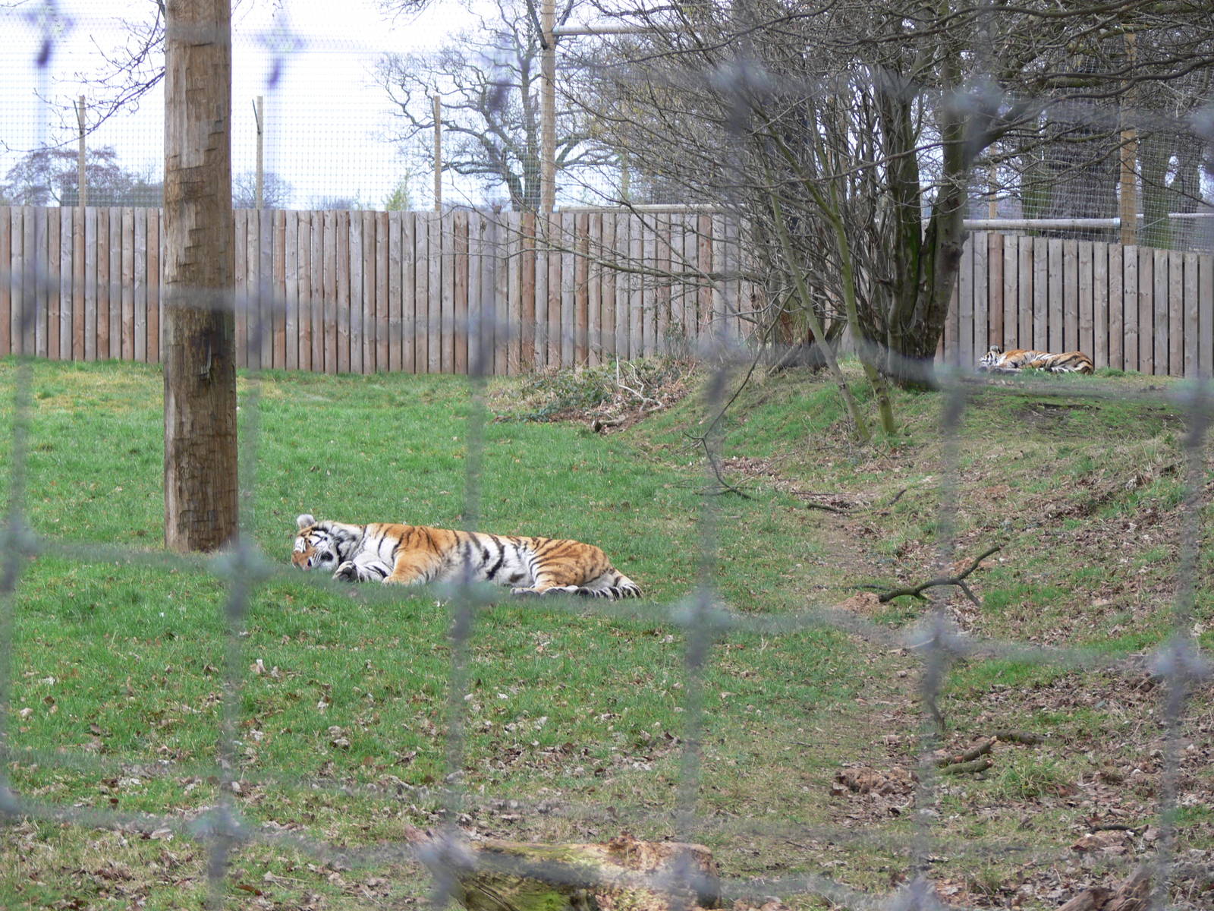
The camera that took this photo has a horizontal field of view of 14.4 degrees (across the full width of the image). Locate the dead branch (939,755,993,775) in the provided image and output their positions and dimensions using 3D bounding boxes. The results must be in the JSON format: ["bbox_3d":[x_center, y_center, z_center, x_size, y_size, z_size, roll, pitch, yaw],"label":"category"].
[{"bbox_3d":[1.113,0.960,14.900,0.165,0.050,0.060,-1,3,-18],"label":"dead branch"}]

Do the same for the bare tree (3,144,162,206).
[{"bbox_3d":[-21.892,-9.929,200.000,6.500,6.000,6.000,0,2,0],"label":"bare tree"}]

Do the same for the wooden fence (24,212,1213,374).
[{"bbox_3d":[-0.433,-2.269,65.500,18.000,2.250,0.300,1,3,22],"label":"wooden fence"}]

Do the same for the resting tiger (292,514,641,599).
[{"bbox_3d":[-0.681,0.492,23.400,1.580,0.370,0.650,1,3,18],"label":"resting tiger"}]

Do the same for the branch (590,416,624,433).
[{"bbox_3d":[0.000,-0.276,43.000,0.310,0.130,0.150,0,2,0],"label":"branch"}]

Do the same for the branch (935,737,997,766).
[{"bbox_3d":[1.116,0.925,15.000,0.190,0.075,0.070,-1,3,-23],"label":"branch"}]

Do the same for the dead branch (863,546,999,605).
[{"bbox_3d":[1.492,0.549,22.000,0.620,0.250,0.280,0,2,0],"label":"dead branch"}]

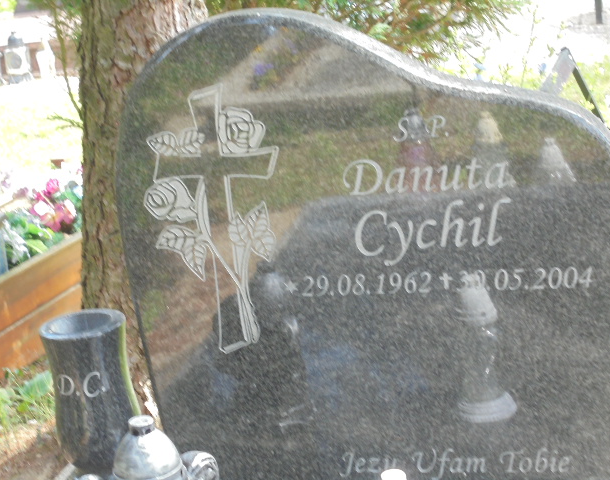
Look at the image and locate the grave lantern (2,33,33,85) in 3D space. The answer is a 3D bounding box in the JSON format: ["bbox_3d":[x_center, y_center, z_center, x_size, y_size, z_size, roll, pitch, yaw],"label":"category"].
[{"bbox_3d":[-1.643,-1.044,8.800,0.135,0.295,0.135,-5,17,3],"label":"grave lantern"}]

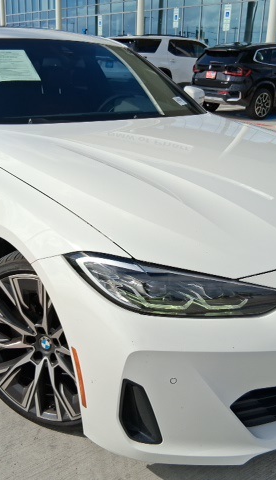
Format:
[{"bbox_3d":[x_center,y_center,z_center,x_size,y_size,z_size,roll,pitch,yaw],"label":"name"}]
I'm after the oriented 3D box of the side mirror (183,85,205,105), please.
[{"bbox_3d":[0.353,-0.995,3.264,0.235,0.150,0.180,-15,26,-37],"label":"side mirror"}]

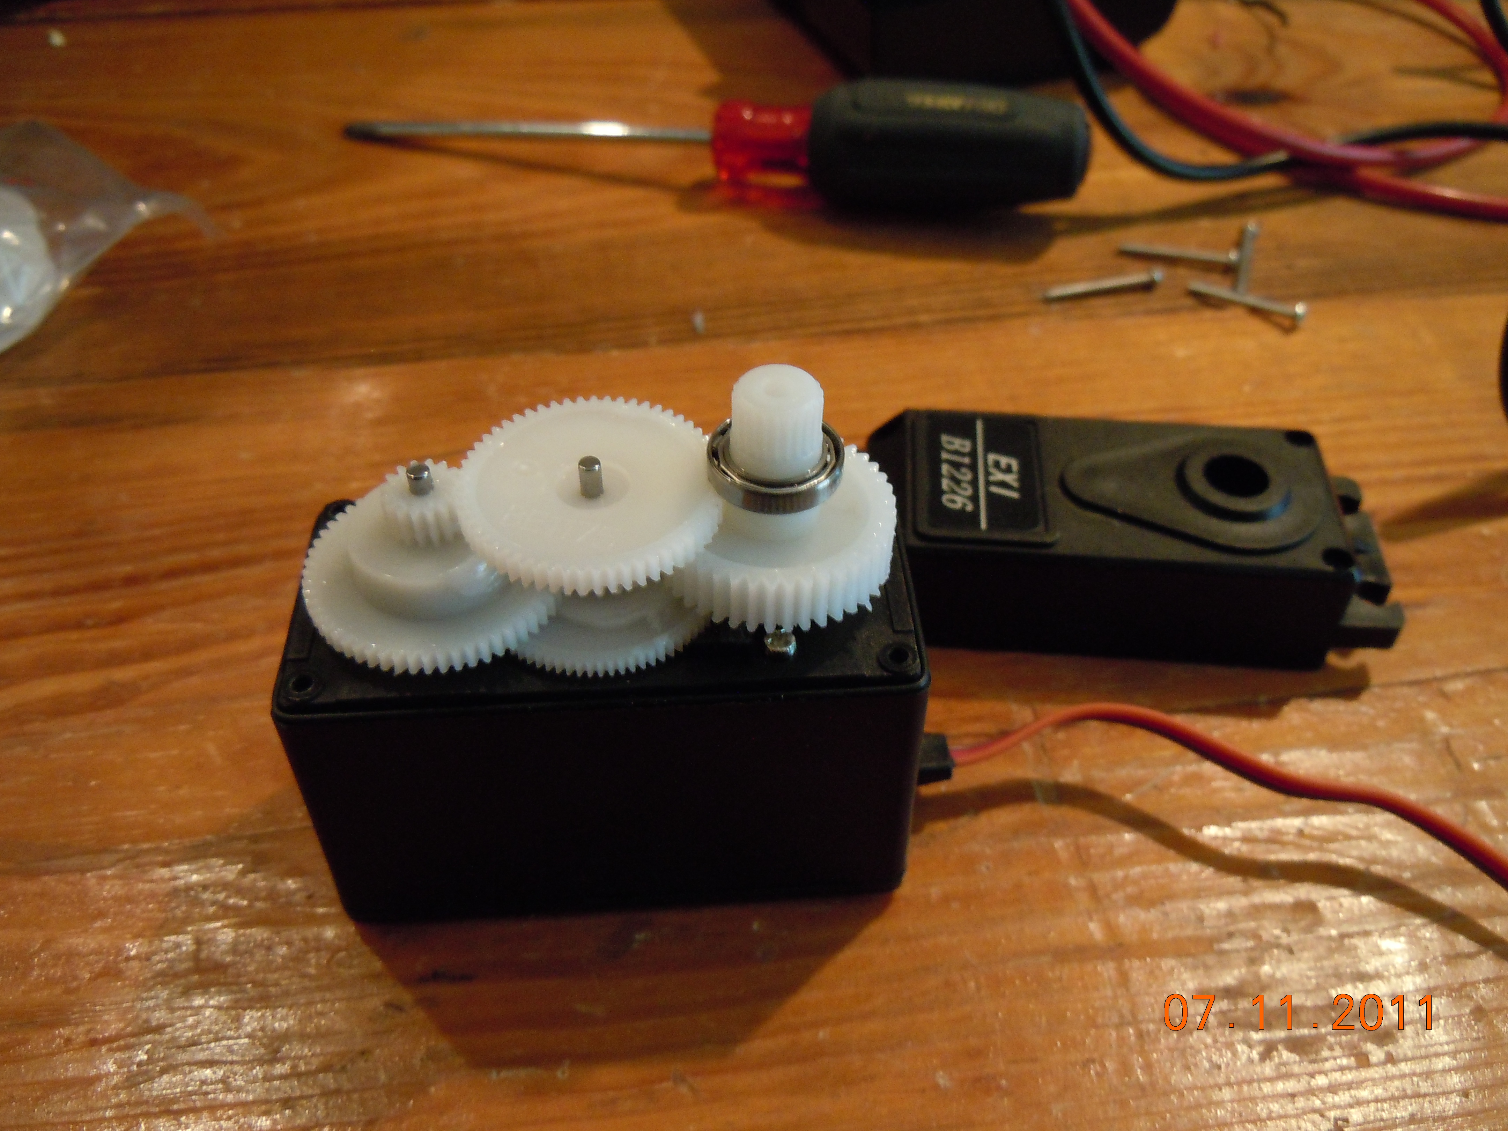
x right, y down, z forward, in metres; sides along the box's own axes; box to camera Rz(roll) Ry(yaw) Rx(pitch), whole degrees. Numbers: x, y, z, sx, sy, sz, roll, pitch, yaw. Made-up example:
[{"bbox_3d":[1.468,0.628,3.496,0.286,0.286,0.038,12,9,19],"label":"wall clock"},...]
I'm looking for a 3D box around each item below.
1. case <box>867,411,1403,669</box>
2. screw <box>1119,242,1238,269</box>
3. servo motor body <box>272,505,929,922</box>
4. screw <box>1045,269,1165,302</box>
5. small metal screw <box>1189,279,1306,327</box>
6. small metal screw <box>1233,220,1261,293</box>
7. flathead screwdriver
[{"bbox_3d":[0.046,-0.005,0.170,0.073,0.020,0.029,4,44,3],"label":"case"},{"bbox_3d":[0.076,-0.055,0.233,0.020,0.003,0.003,8,47,9],"label":"screw"},{"bbox_3d":[-0.014,0.015,0.142,0.060,0.037,0.029,-3,47,-3],"label":"servo motor body"},{"bbox_3d":[0.061,-0.048,0.226,0.021,0.003,0.003,-10,47,-7],"label":"screw"},{"bbox_3d":[0.083,-0.045,0.221,0.020,0.003,0.003,19,50,18],"label":"small metal screw"},{"bbox_3d":[0.087,-0.055,0.232,0.003,0.003,0.021,15,50,13],"label":"small metal screw"},{"bbox_3d":[-0.012,-0.080,0.247,0.145,0.024,0.024,6,47,13],"label":"flathead screwdriver"}]

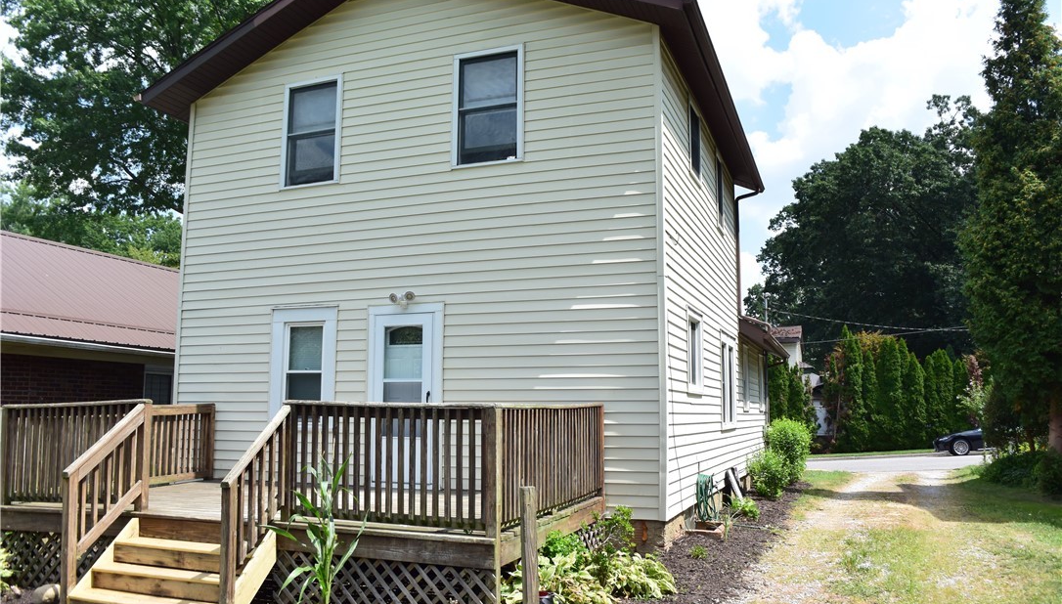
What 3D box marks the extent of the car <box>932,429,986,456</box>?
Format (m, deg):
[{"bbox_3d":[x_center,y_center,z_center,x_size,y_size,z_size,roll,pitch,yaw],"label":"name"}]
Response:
[{"bbox_3d":[17.040,4.850,29.100,4.750,1.430,1.850,-2,-8,15],"label":"car"}]

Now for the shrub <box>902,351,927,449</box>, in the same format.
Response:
[{"bbox_3d":[15.100,3.840,31.300,1.050,3.850,1.050,-3,-9,21],"label":"shrub"}]

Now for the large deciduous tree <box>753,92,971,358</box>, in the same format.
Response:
[{"bbox_3d":[21.800,-2.500,52.000,15.500,22.300,15.000,-3,-9,21],"label":"large deciduous tree"}]

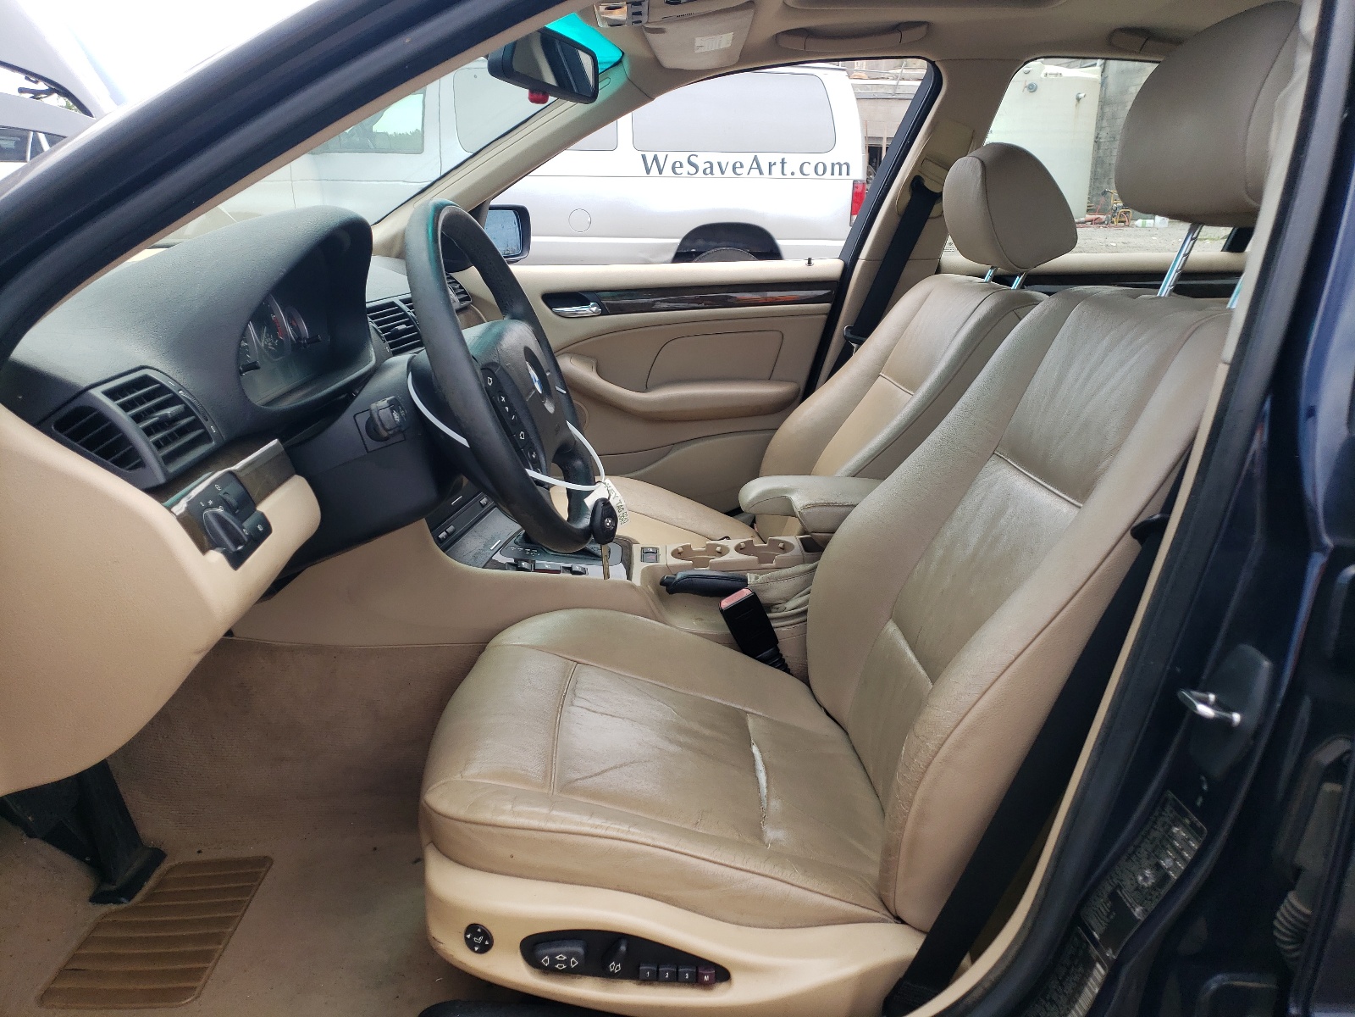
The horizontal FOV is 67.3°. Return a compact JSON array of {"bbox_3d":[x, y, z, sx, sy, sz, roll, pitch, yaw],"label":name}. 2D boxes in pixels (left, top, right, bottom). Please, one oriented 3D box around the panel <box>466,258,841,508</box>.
[{"bbox_3d":[-0.093,-0.211,2.105,0.860,0.600,0.130,0,14,1],"label":"panel"}]

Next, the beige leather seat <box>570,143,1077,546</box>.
[{"bbox_3d":[0.204,-0.179,1.779,0.830,0.870,0.530,0,14,1],"label":"beige leather seat"}]

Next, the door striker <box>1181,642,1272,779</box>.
[{"bbox_3d":[0.368,0.136,0.706,0.040,0.090,0.052,12,14,-2],"label":"door striker"}]

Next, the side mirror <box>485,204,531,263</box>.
[{"bbox_3d":[-0.405,-0.598,2.210,0.120,0.130,0.200,3,15,13],"label":"side mirror"}]

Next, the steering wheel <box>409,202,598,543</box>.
[{"bbox_3d":[-0.172,-0.134,1.057,0.095,0.383,0.383,-20,13,7],"label":"steering wheel"}]

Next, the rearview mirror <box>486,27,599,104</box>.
[{"bbox_3d":[-0.178,-0.574,1.321,0.047,0.077,0.240,7,16,26],"label":"rearview mirror"}]

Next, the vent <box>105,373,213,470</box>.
[{"bbox_3d":[-0.447,-0.068,0.855,0.040,0.085,0.100,-30,18,-2],"label":"vent"}]

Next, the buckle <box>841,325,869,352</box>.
[{"bbox_3d":[0.358,-0.328,2.029,0.060,0.075,0.022,23,14,-5],"label":"buckle"}]

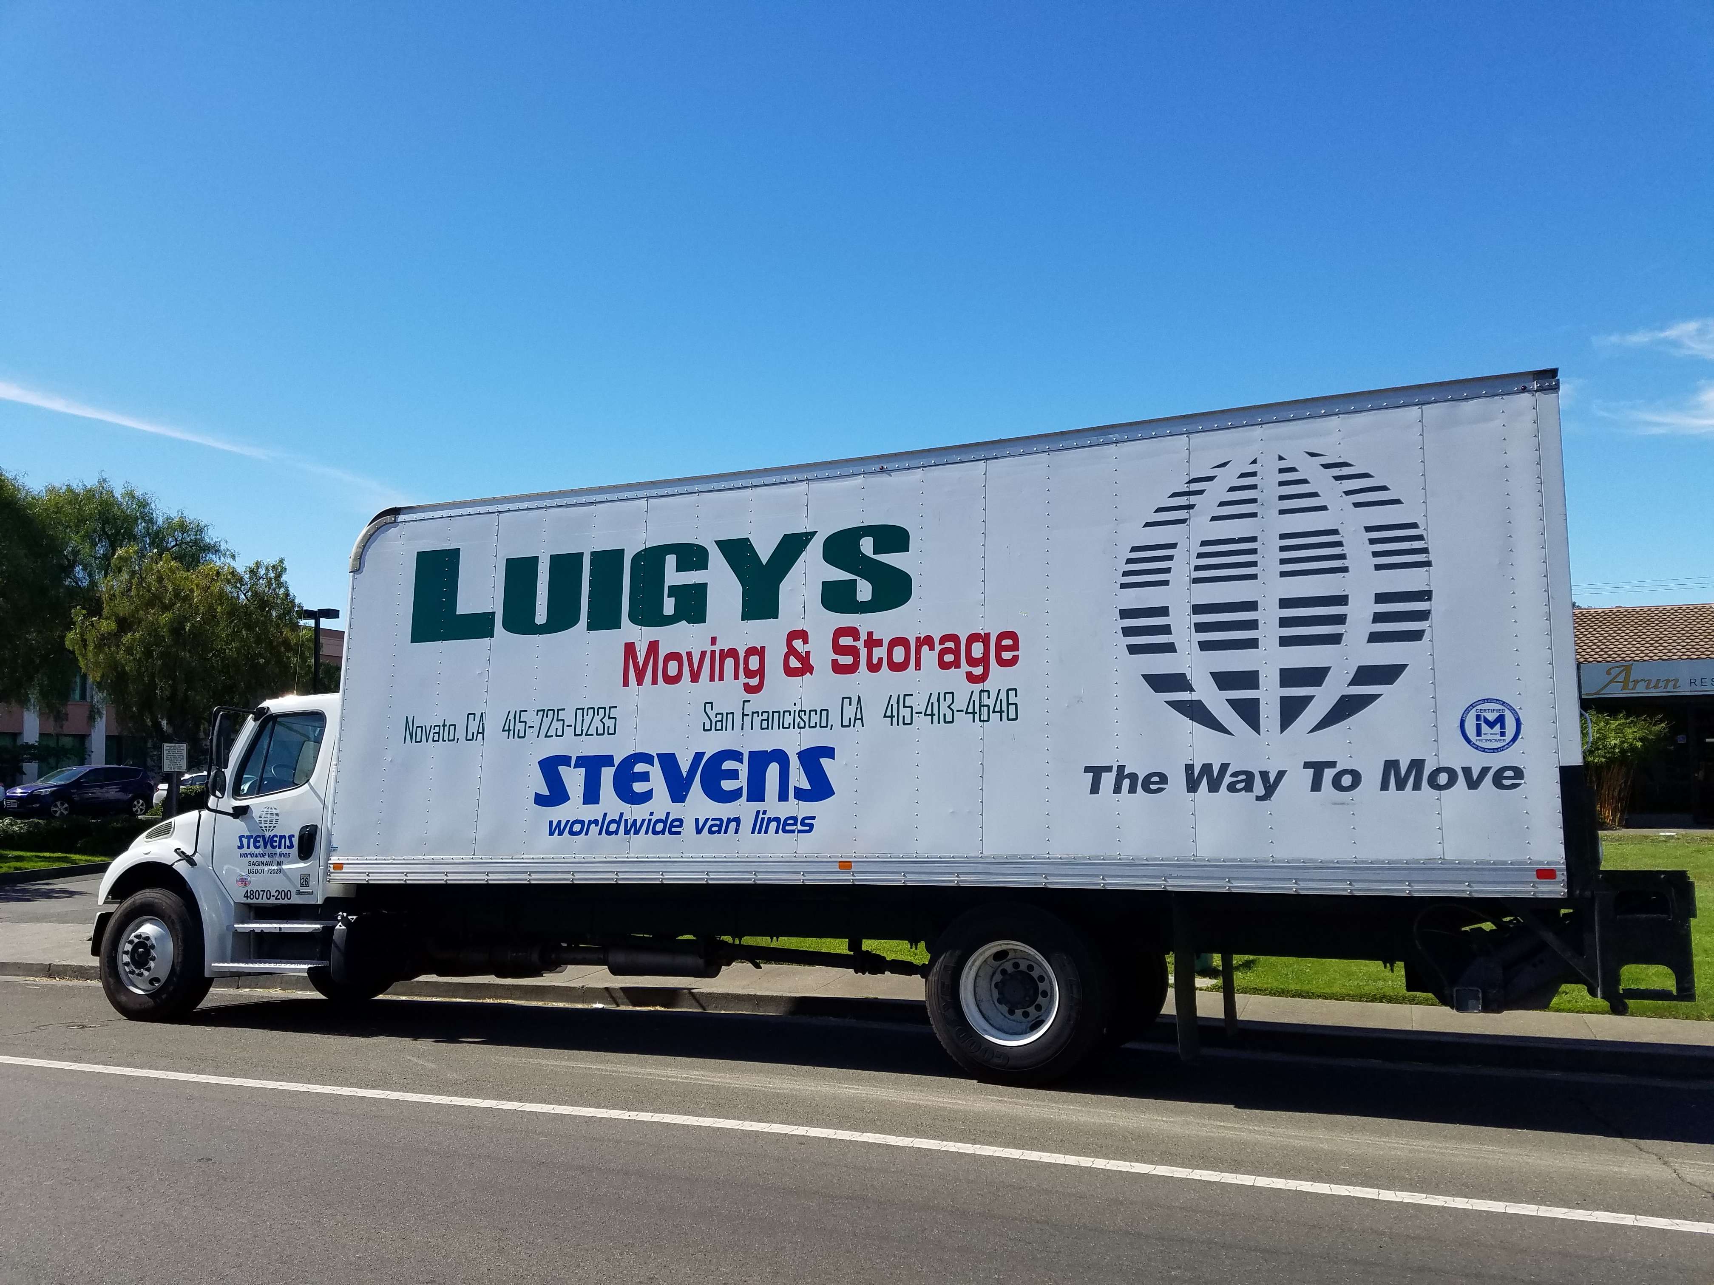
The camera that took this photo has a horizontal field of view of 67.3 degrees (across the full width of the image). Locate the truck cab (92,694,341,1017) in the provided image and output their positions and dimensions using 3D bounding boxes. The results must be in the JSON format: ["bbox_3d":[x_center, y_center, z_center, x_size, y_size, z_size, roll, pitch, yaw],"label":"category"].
[{"bbox_3d":[-4.752,1.847,11.120,2.670,2.540,2.420,-3,-12,22],"label":"truck cab"}]

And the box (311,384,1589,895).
[{"bbox_3d":[0.382,0.379,9.237,8.040,2.740,2.570,-3,-12,22],"label":"box"}]

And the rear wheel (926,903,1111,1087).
[{"bbox_3d":[0.931,2.043,7.521,1.020,1.020,0.300,-3,-12,22],"label":"rear wheel"}]

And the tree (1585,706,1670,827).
[{"bbox_3d":[13.847,2.310,23.500,1.950,2.250,1.850,-3,-6,23],"label":"tree"}]

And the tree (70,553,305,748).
[{"bbox_3d":[-20.836,1.279,39.585,6.800,8.300,6.600,2,-6,-27],"label":"tree"}]

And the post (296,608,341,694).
[{"bbox_3d":[-15.017,2.042,35.695,1.300,6.100,0.500,-4,-7,30],"label":"post"}]

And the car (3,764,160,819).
[{"bbox_3d":[-24.434,4.737,40.622,1.860,1.680,4.520,-3,-6,23],"label":"car"}]

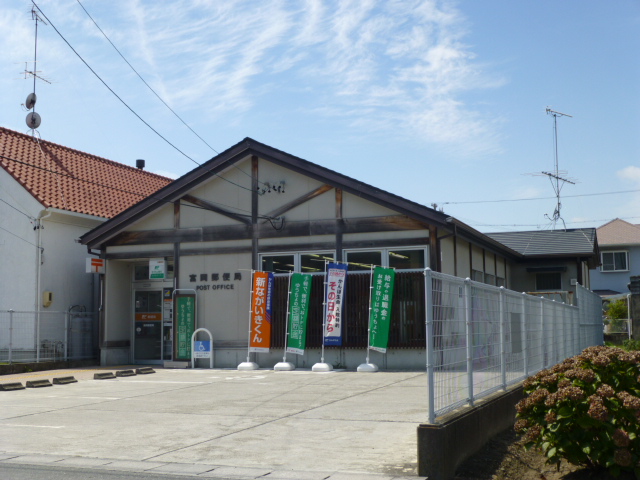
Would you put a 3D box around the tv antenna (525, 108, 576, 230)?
[{"bbox_3d":[8.484,-2.495,29.615,1.650,4.400,2.300,-6,-8,42],"label":"tv antenna"}]

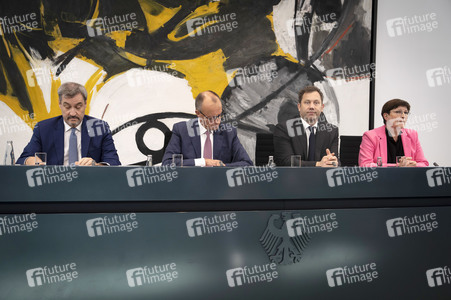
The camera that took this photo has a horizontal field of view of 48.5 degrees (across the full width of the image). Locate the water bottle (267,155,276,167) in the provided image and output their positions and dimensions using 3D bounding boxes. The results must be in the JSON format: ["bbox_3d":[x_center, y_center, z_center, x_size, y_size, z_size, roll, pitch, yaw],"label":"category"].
[{"bbox_3d":[0.277,0.115,3.000,0.054,0.150,0.054,0,2,-11],"label":"water bottle"}]

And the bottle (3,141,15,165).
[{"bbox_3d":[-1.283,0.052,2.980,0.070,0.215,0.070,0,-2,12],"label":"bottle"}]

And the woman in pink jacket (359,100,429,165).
[{"bbox_3d":[1.210,0.260,3.460,0.520,1.250,0.720,0,2,-17],"label":"woman in pink jacket"}]

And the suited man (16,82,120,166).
[{"bbox_3d":[-0.885,0.250,2.850,0.620,1.280,0.750,0,2,-14],"label":"suited man"}]

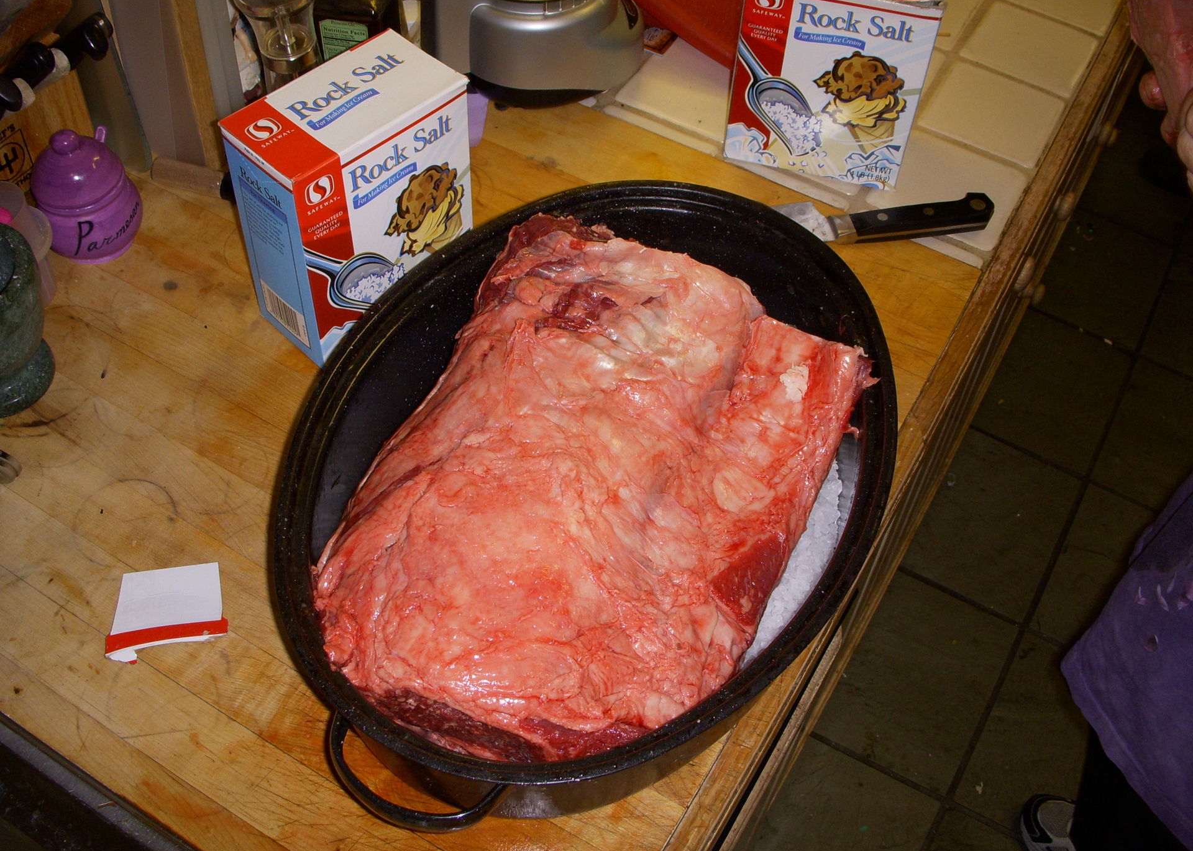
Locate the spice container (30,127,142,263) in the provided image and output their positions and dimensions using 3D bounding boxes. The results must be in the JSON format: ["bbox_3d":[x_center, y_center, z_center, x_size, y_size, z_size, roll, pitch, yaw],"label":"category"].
[{"bbox_3d":[-0.386,-0.177,0.981,0.076,0.108,0.075,1,51,-2],"label":"spice container"}]

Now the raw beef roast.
[{"bbox_3d":[-0.002,0.040,0.775,0.248,0.150,0.346,20,53,13],"label":"raw beef roast"}]

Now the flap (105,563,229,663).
[{"bbox_3d":[-0.267,0.117,0.816,0.073,0.009,0.066,-6,52,-7],"label":"flap"}]

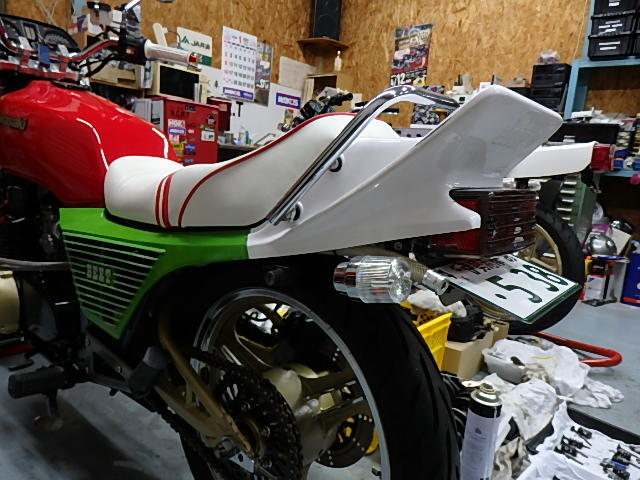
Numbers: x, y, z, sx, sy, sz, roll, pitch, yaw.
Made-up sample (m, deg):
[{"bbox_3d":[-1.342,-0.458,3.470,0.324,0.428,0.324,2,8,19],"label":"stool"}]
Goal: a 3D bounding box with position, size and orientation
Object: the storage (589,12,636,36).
[{"bbox_3d":[2.089,-1.477,3.275,0.250,0.156,0.340,12,12,38],"label":"storage"}]

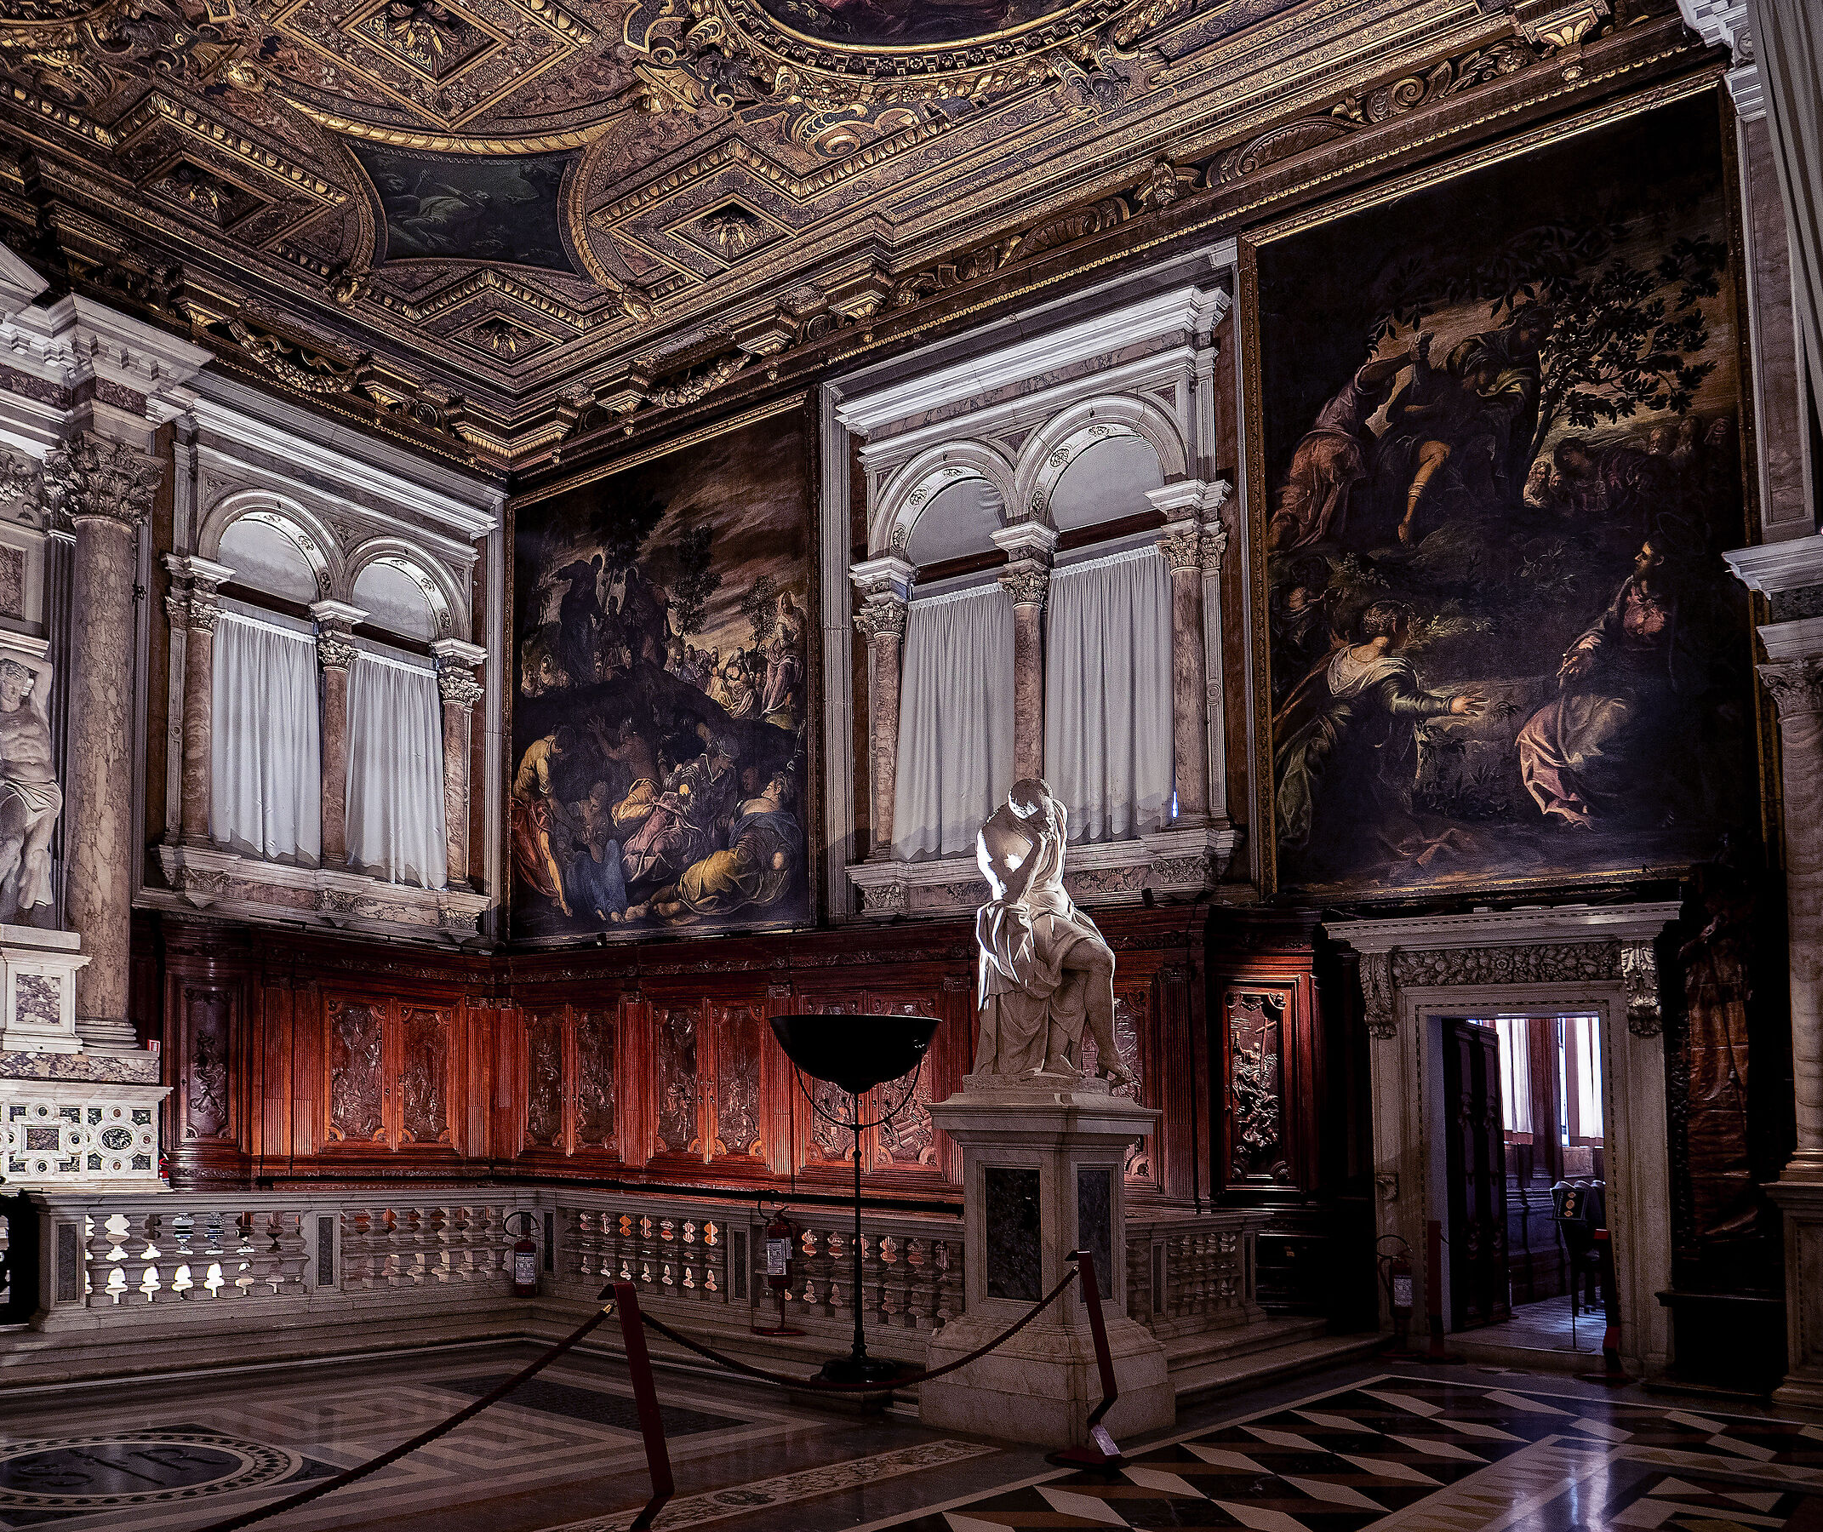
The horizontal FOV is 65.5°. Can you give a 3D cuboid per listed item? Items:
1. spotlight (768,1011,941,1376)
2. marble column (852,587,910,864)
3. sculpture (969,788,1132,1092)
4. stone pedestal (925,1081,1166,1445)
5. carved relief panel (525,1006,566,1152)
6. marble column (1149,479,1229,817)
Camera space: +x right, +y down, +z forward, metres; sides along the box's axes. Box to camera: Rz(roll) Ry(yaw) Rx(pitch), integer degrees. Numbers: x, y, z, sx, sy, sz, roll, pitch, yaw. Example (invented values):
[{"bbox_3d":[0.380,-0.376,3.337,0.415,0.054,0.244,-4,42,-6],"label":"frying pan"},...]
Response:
[{"bbox_3d":[-0.332,2.511,8.300,1.000,2.100,1.000,-1,-6,0],"label":"spotlight"},{"bbox_3d":[-0.290,-0.399,13.900,0.410,2.600,0.380,-6,-9,36],"label":"marble column"},{"bbox_3d":[0.764,0.892,7.747,0.720,1.658,0.740,11,-16,-34],"label":"sculpture"},{"bbox_3d":[0.659,2.522,7.369,0.880,1.639,0.780,-8,-16,35],"label":"stone pedestal"},{"bbox_3d":[-4.189,3.587,16.200,0.680,1.660,0.120,-5,-7,36],"label":"carved relief panel"},{"bbox_3d":[2.359,-0.940,12.000,0.570,2.850,0.360,-6,-9,36],"label":"marble column"}]

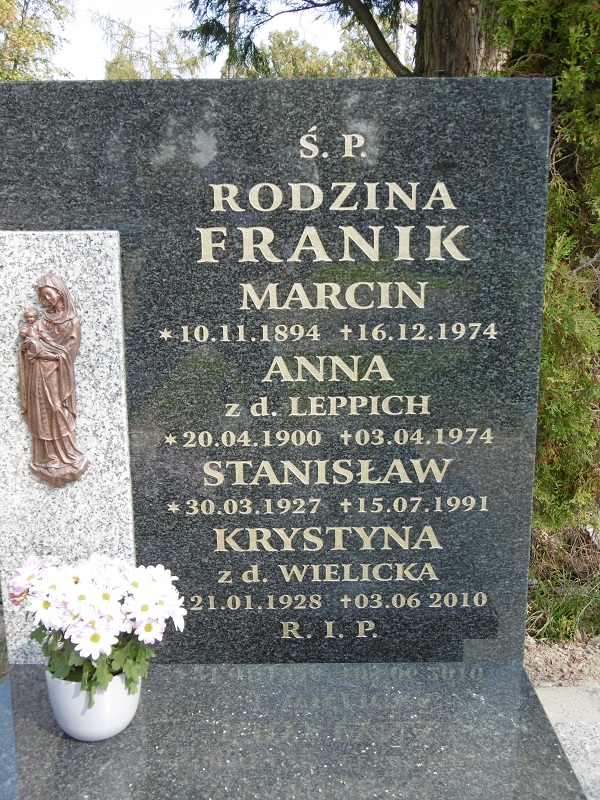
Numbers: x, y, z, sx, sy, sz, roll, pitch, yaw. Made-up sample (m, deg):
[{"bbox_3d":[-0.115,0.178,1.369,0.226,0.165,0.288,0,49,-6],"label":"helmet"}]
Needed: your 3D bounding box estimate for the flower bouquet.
[{"bbox_3d":[-0.298,0.339,1.298,0.260,0.210,0.245,-1,12,0],"label":"flower bouquet"}]

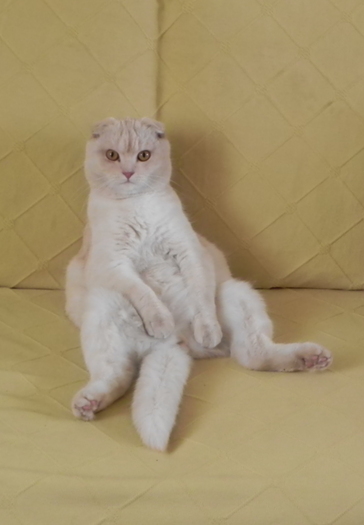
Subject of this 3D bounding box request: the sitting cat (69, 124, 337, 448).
[{"bbox_3d":[0.018,-0.003,1.815,0.330,0.270,0.440,-1,23,-3],"label":"sitting cat"}]

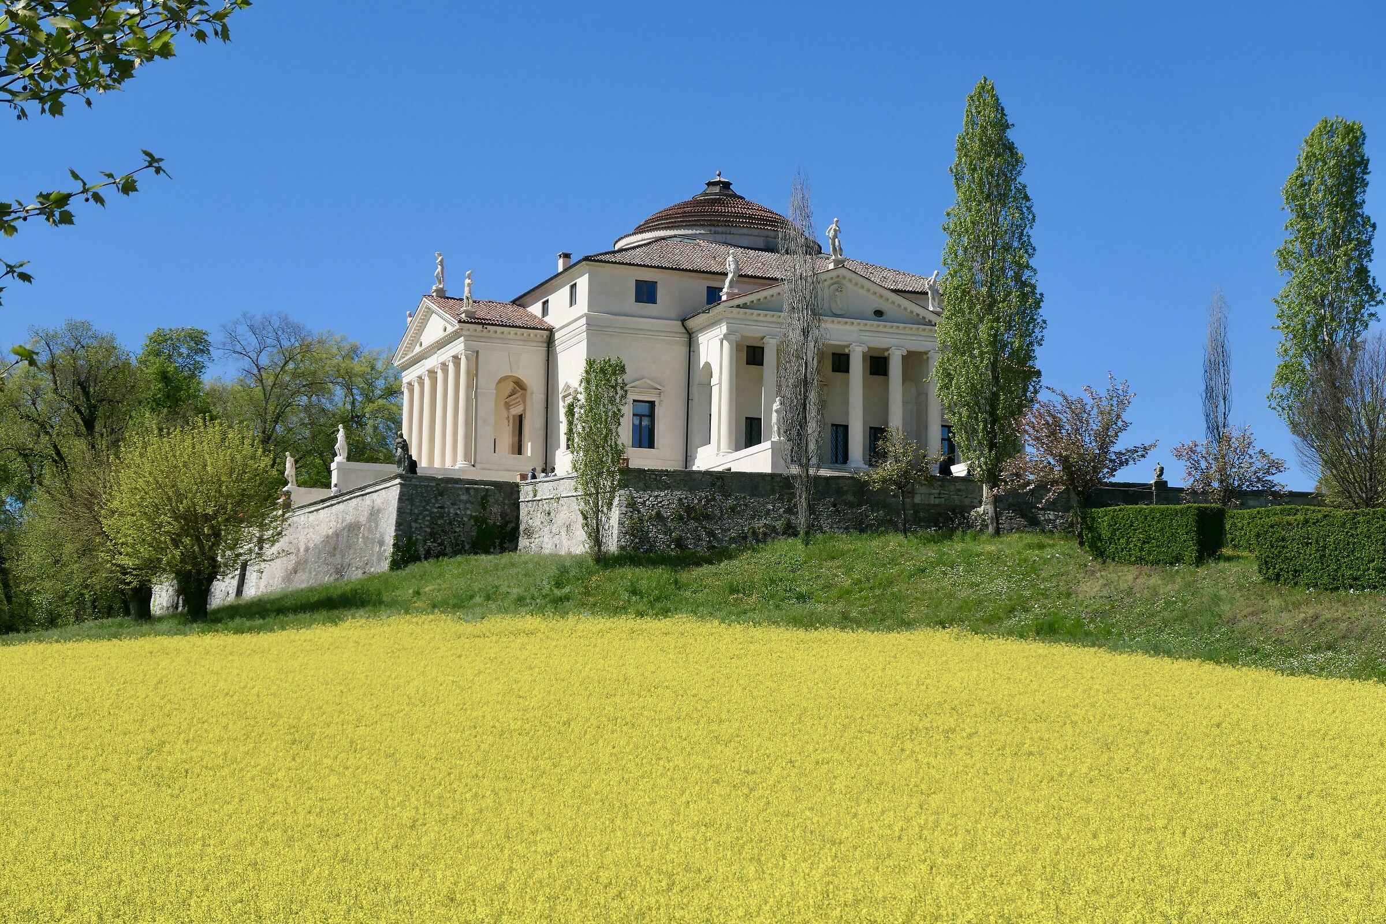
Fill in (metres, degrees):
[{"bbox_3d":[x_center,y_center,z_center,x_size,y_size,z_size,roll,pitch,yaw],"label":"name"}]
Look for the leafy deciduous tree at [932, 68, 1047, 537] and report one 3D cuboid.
[{"bbox_3d":[13.588,-7.259,121.465,5.100,21.380,4.850,0,-8,6],"label":"leafy deciduous tree"}]

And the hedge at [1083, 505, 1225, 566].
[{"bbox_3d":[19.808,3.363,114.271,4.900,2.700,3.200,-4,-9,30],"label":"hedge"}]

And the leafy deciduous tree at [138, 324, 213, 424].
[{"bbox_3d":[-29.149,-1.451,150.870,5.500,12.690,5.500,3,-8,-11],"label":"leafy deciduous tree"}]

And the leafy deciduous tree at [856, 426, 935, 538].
[{"bbox_3d":[9.154,0.921,119.851,3.570,5.130,3.390,0,-8,4],"label":"leafy deciduous tree"}]

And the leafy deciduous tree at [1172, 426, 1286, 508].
[{"bbox_3d":[24.258,0.901,120.349,5.150,5.100,4.890,-1,-8,11],"label":"leafy deciduous tree"}]

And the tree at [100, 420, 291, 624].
[{"bbox_3d":[-22.398,2.509,120.635,8.260,9.260,7.850,2,-8,-10],"label":"tree"}]

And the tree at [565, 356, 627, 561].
[{"bbox_3d":[-4.243,-0.195,119.136,2.820,9.270,2.680,1,-8,-2],"label":"tree"}]

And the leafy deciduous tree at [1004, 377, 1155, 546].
[{"bbox_3d":[17.214,-0.065,118.522,6.760,7.610,6.430,0,-8,8],"label":"leafy deciduous tree"}]

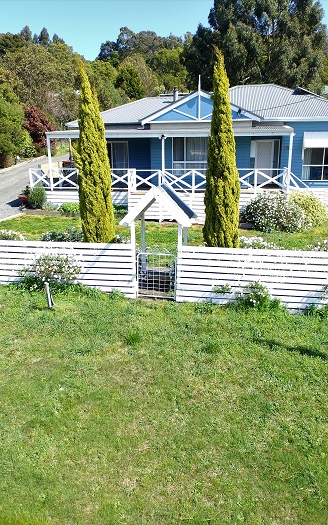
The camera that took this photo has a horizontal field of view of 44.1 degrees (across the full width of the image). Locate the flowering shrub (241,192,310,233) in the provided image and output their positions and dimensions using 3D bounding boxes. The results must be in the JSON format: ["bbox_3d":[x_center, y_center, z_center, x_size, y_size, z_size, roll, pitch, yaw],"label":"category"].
[{"bbox_3d":[4.200,-1.967,15.083,2.450,1.383,2.000,2,15,9],"label":"flowering shrub"}]

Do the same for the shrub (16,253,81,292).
[{"bbox_3d":[-2.857,0.249,10.053,1.420,0.981,0.750,2,15,9],"label":"shrub"}]

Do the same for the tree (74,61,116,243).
[{"bbox_3d":[-1.675,-2.245,10.032,0.880,5.005,0.880,2,15,9],"label":"tree"}]

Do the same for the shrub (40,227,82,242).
[{"bbox_3d":[-2.757,-0.504,11.043,1.100,0.972,0.900,2,15,9],"label":"shrub"}]

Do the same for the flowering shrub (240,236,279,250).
[{"bbox_3d":[2.454,-0.200,10.500,1.100,0.950,1.000,2,15,9],"label":"flowering shrub"}]

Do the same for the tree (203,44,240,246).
[{"bbox_3d":[1.387,-2.203,9.524,0.880,5.156,0.880,2,15,9],"label":"tree"}]

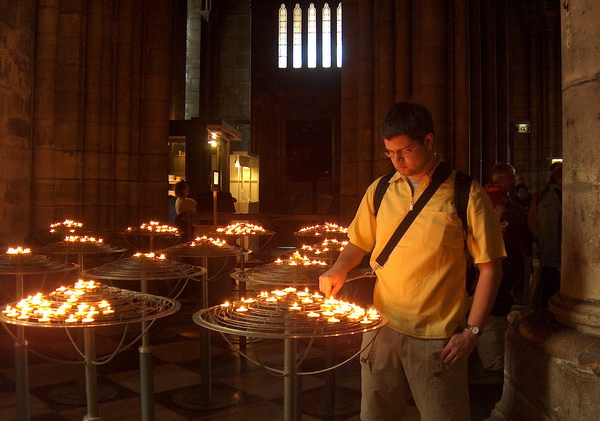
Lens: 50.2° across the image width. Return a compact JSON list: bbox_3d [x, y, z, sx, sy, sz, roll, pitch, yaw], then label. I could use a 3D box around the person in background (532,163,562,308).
[{"bbox_3d":[2.478,0.421,6.215,0.420,1.761,0.500,1,2,26],"label":"person in background"}]

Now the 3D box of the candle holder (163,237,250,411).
[{"bbox_3d":[-0.667,0.767,4.578,0.670,1.164,0.670,0,2,0],"label":"candle holder"}]

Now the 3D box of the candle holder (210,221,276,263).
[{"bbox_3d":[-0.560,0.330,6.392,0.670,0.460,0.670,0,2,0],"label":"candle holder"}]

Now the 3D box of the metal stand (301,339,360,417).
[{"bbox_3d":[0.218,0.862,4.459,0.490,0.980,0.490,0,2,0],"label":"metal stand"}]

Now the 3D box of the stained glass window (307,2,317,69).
[{"bbox_3d":[0.501,-7.305,26.801,0.370,2.699,0.120,0,2,3],"label":"stained glass window"}]

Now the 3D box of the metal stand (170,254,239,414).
[{"bbox_3d":[-0.667,0.834,4.580,0.490,1.030,0.490,0,2,0],"label":"metal stand"}]

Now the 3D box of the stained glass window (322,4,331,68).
[{"bbox_3d":[1.115,-7.305,26.801,0.370,2.699,0.120,0,2,3],"label":"stained glass window"}]

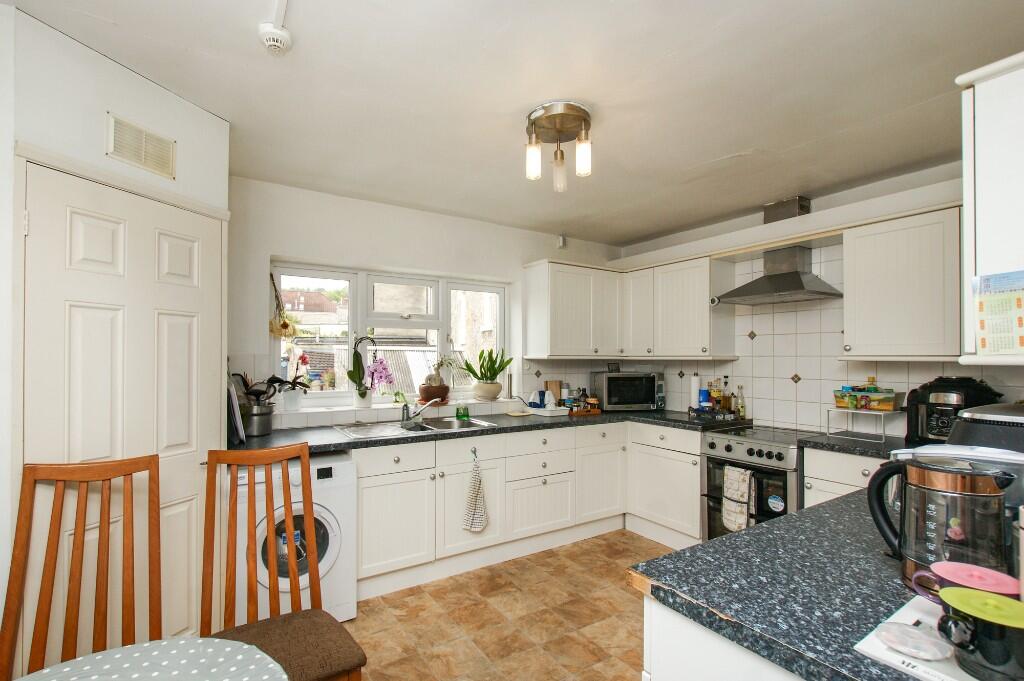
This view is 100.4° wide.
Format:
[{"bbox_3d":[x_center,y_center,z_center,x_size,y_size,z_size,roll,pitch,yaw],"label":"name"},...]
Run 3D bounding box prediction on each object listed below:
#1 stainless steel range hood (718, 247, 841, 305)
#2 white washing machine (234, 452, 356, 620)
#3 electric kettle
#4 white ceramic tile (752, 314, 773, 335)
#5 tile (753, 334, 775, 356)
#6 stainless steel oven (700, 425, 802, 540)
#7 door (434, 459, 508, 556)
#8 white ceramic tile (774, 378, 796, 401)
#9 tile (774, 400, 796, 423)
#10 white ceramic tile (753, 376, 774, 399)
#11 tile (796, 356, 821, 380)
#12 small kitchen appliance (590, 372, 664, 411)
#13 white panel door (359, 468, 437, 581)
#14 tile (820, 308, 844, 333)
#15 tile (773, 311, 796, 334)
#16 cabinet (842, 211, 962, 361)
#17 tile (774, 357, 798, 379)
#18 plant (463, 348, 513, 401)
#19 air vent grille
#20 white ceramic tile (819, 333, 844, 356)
[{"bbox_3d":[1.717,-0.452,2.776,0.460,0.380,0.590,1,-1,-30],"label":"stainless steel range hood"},{"bbox_3d":[-1.209,1.053,2.354,0.590,0.850,0.570,1,-1,-30],"label":"white washing machine"},{"bbox_3d":[0.898,0.380,0.892,0.155,0.250,0.215,1,-2,-27],"label":"electric kettle"},{"bbox_3d":[1.821,-0.116,3.090,0.010,0.150,0.150,1,-2,-31],"label":"white ceramic tile"},{"bbox_3d":[1.821,0.039,3.090,0.010,0.150,0.150,1,-2,-31],"label":"tile"},{"bbox_3d":[1.654,1.042,2.716,0.600,0.900,0.590,1,-1,-30],"label":"stainless steel oven"},{"bbox_3d":[-0.253,1.048,2.700,0.488,0.551,0.020,2,-3,-32],"label":"door"},{"bbox_3d":[1.881,0.338,2.942,0.010,0.150,0.150,1,-1,-30],"label":"white ceramic tile"},{"bbox_3d":[1.881,0.490,2.942,0.010,0.150,0.150,1,-1,-30],"label":"tile"},{"bbox_3d":[1.821,0.346,3.090,0.010,0.150,0.150,1,-2,-31],"label":"white ceramic tile"},{"bbox_3d":[1.957,0.187,2.811,0.010,0.150,0.150,1,-1,-30],"label":"tile"},{"bbox_3d":[0.985,0.424,3.650,0.510,0.310,0.380,0,-1,-7],"label":"small kitchen appliance"},{"bbox_3d":[-0.665,1.069,2.510,0.470,0.570,0.022,1,-2,-31],"label":"white panel door"},{"bbox_3d":[2.033,-0.123,2.679,0.010,0.150,0.150,1,-1,-30],"label":"tile"},{"bbox_3d":[1.881,-0.119,2.942,0.010,0.150,0.150,1,-1,-30],"label":"tile"},{"bbox_3d":[2.145,-0.268,2.330,0.310,0.725,0.475,1,-2,-35],"label":"cabinet"},{"bbox_3d":[1.881,0.186,2.942,0.010,0.150,0.150,1,-1,-30],"label":"tile"},{"bbox_3d":[-0.205,0.285,3.560,0.370,0.420,0.330,1,-2,-32],"label":"plant"},{"bbox_3d":[-1.420,-0.740,1.643,0.015,0.158,0.235,-1,-2,21],"label":"air vent grille"},{"bbox_3d":[2.055,0.025,2.718,0.010,0.150,0.148,1,-2,-35],"label":"white ceramic tile"}]

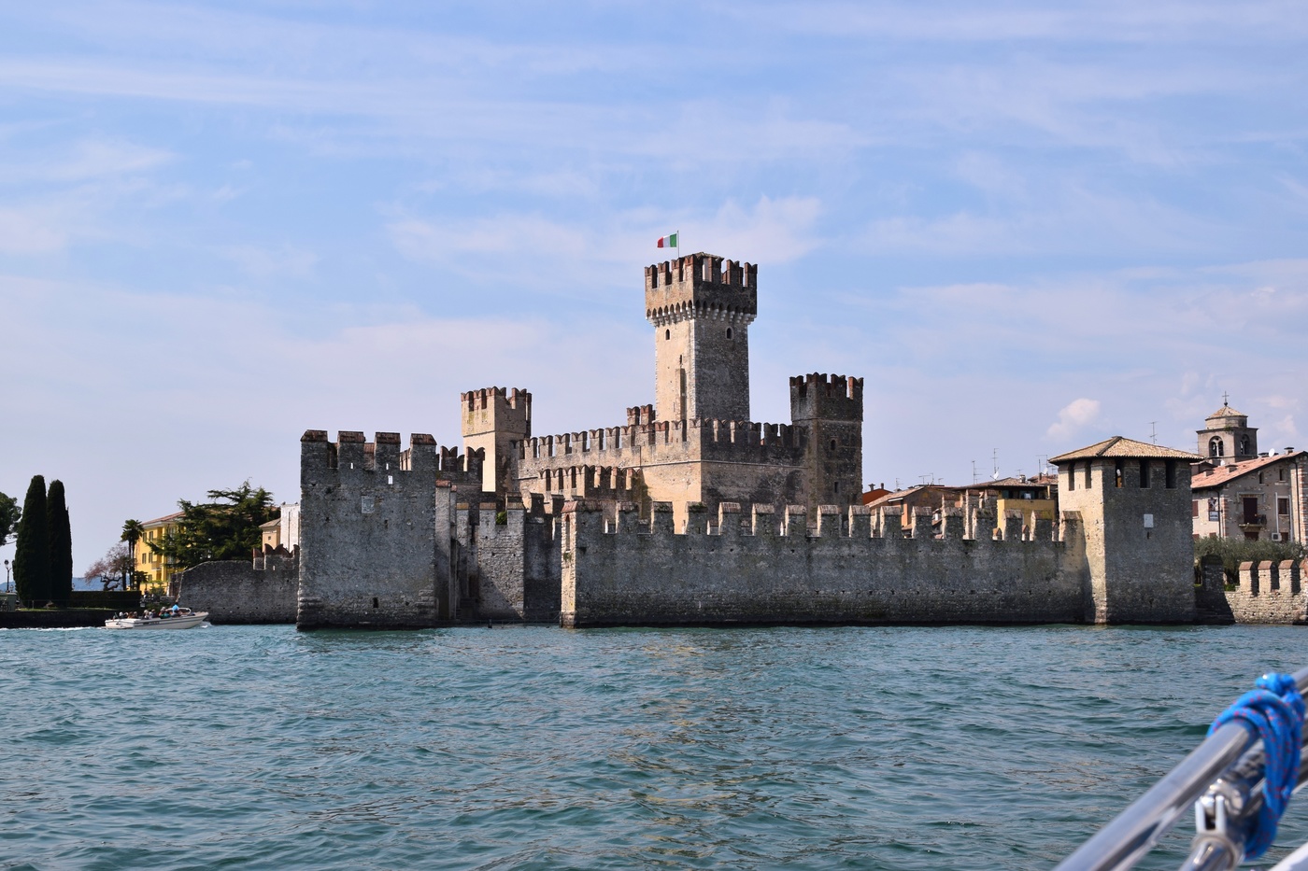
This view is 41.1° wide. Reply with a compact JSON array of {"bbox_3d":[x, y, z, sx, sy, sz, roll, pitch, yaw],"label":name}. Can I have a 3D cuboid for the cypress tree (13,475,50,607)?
[{"bbox_3d":[-51.395,8.798,144.000,3.040,10.970,3.040,2,-5,-20],"label":"cypress tree"}]

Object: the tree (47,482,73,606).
[{"bbox_3d":[-49.096,8.967,144.000,2.240,10.720,2.240,2,-5,-19],"label":"tree"}]

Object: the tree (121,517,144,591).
[{"bbox_3d":[-50.312,12.135,168.000,2.260,8.160,2.260,2,-5,-17],"label":"tree"}]

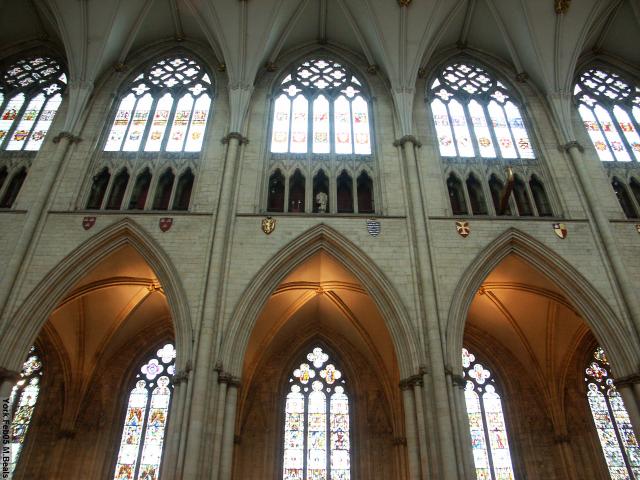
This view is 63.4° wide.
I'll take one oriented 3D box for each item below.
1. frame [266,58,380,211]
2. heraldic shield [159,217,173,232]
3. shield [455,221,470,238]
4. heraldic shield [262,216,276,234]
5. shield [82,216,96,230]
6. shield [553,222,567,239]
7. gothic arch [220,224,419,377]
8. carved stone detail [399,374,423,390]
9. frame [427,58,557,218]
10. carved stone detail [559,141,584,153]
[{"bbox_3d":[0.079,-5.522,25.386,4.950,10.900,0.500,1,-35,-1],"label":"frame"},{"bbox_3d":[-6.156,-0.622,20.761,0.550,0.760,0.150,1,-35,-1],"label":"heraldic shield"},{"bbox_3d":[5.815,-0.426,20.980,0.580,0.820,0.150,1,-35,-1],"label":"shield"},{"bbox_3d":[-2.033,-0.564,20.843,0.560,0.840,0.150,1,-35,-1],"label":"heraldic shield"},{"bbox_3d":[-9.203,-0.660,20.697,0.550,0.700,0.150,1,-35,-1],"label":"shield"},{"bbox_3d":[9.782,-0.366,21.057,0.550,0.800,0.150,1,-35,-1],"label":"shield"},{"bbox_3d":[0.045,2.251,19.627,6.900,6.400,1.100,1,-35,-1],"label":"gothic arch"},{"bbox_3d":[3.125,4.877,17.779,0.850,0.450,0.850,1,-35,-1],"label":"carved stone detail"},{"bbox_3d":[7.900,-5.525,25.499,5.100,11.000,0.600,1,-35,-1],"label":"frame"},{"bbox_3d":[11.511,-4.248,23.648,1.150,0.450,0.550,1,-35,-1],"label":"carved stone detail"}]

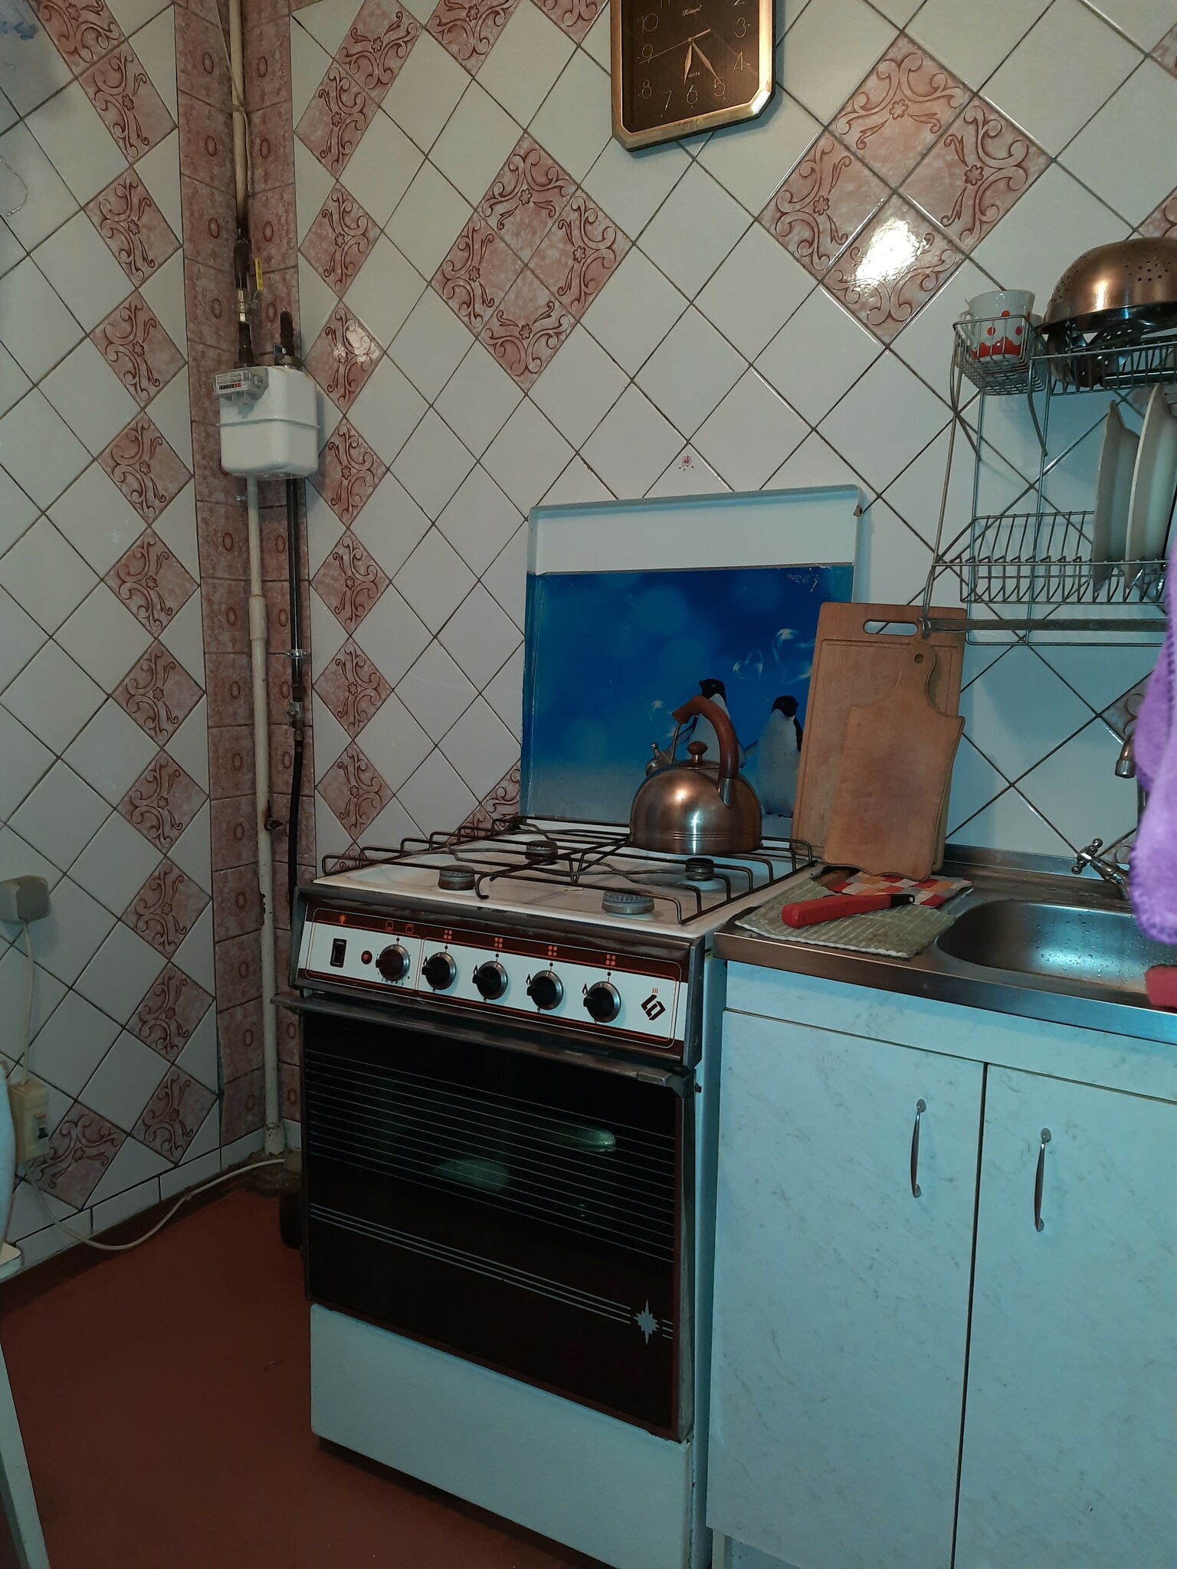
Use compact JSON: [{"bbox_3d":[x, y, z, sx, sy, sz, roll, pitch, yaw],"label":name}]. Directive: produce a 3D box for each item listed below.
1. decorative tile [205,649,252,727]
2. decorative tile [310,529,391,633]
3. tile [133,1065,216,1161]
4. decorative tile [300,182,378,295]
[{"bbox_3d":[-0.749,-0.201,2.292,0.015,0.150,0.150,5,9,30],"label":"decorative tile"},{"bbox_3d":[-0.480,-0.407,2.199,0.150,0.150,0.010,-47,-17,27],"label":"decorative tile"},{"bbox_3d":[-0.847,0.679,2.229,0.010,0.150,0.150,5,53,31],"label":"tile"},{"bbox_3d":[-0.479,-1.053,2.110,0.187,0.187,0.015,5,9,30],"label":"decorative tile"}]

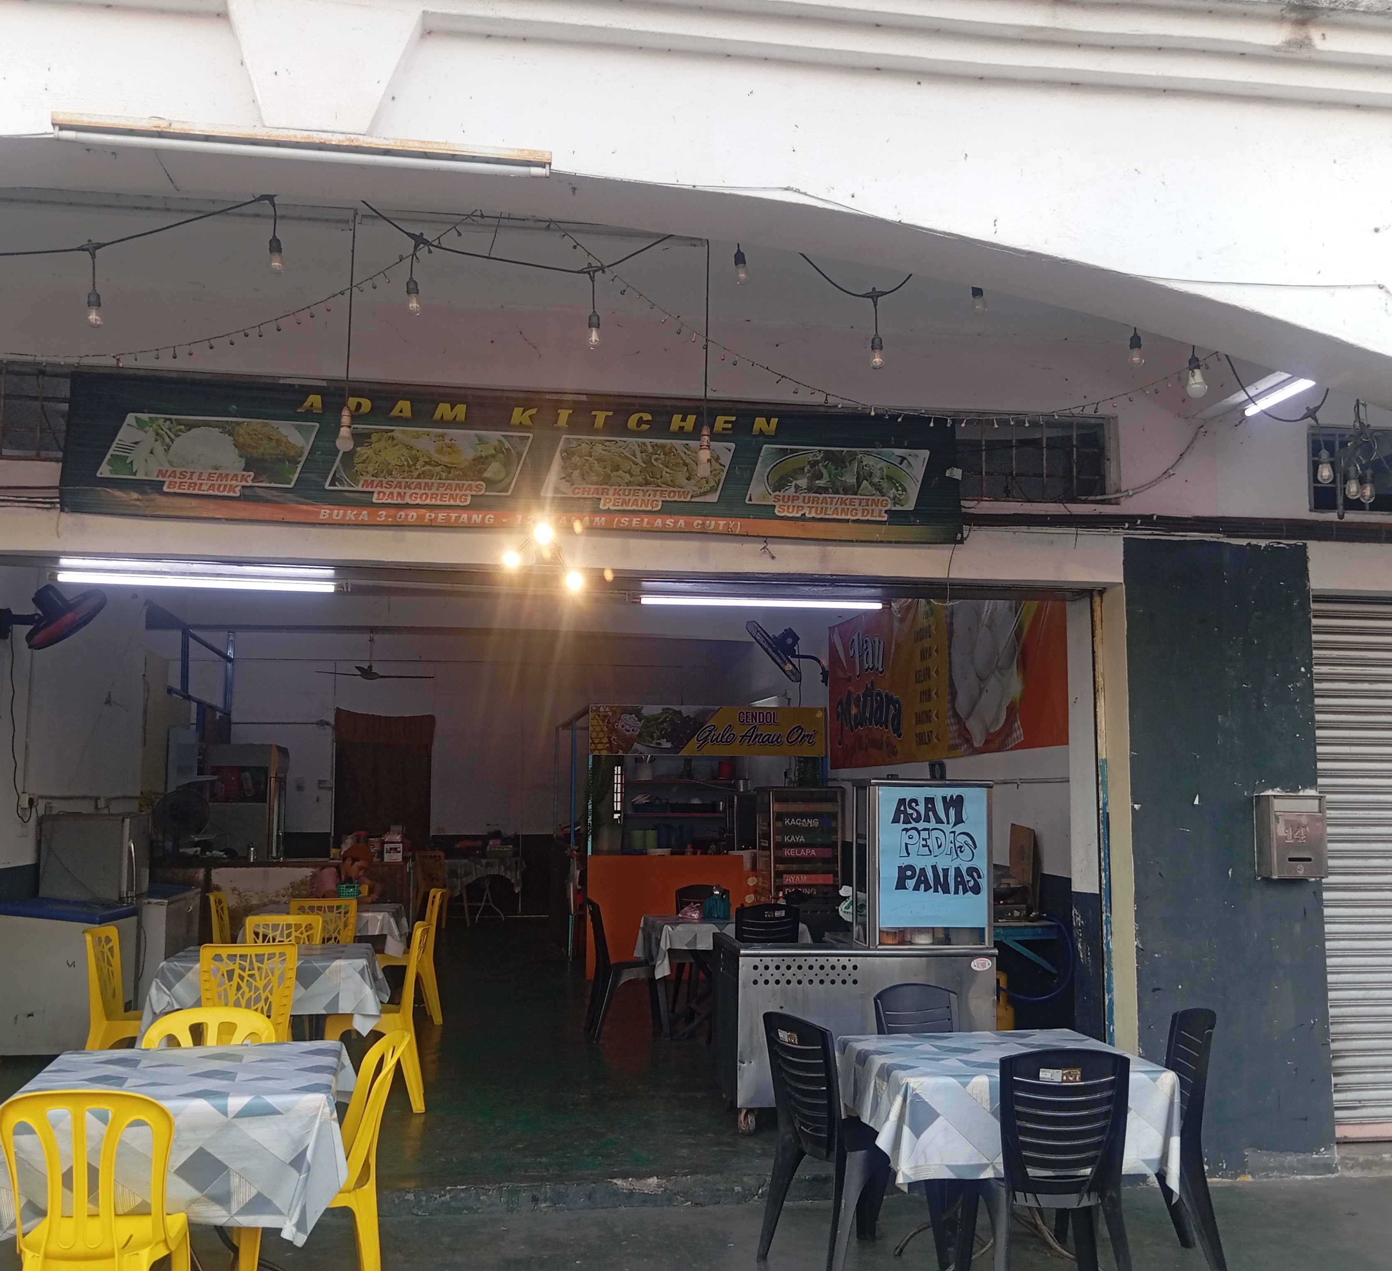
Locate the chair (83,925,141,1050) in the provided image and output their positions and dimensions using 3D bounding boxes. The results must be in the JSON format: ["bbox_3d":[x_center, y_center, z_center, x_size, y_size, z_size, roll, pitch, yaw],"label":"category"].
[{"bbox_3d":[-2.680,1.890,6.760,0.540,0.900,0.460,1,-6,-5],"label":"chair"}]

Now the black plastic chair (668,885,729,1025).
[{"bbox_3d":[0.090,2.201,9.520,0.460,0.870,0.540,1,-6,-10],"label":"black plastic chair"}]

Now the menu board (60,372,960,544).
[{"bbox_3d":[-0.683,-0.731,5.752,3.734,0.576,0.050,1,-6,-8],"label":"menu board"}]

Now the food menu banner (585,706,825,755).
[{"bbox_3d":[0.105,0.798,11.337,1.992,0.404,0.040,1,-6,-8],"label":"food menu banner"}]

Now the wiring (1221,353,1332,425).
[{"bbox_3d":[1.789,-0.761,4.220,0.340,0.220,0.060,1,-6,-10],"label":"wiring"}]

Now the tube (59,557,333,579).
[{"bbox_3d":[-2.123,-0.278,5.815,1.150,0.045,0.045,1,-6,-8],"label":"tube"}]

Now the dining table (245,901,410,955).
[{"bbox_3d":[-2.416,1.935,8.919,1.020,0.300,0.880,1,-6,-8],"label":"dining table"}]

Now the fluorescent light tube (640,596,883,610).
[{"bbox_3d":[0.310,-0.150,6.420,1.170,0.040,0.040,1,-6,-10],"label":"fluorescent light tube"}]

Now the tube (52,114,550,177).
[{"bbox_3d":[-0.982,-1.250,3.480,1.230,0.060,0.050,1,-6,-10],"label":"tube"}]

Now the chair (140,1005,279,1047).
[{"bbox_3d":[-1.793,1.790,4.868,0.480,0.830,0.520,1,-6,-8],"label":"chair"}]

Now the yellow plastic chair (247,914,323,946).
[{"bbox_3d":[-2.154,1.892,6.980,0.440,0.860,0.500,1,-6,-8],"label":"yellow plastic chair"}]

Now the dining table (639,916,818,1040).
[{"bbox_3d":[0.180,2.191,8.800,0.920,0.740,0.740,1,-6,-10],"label":"dining table"}]

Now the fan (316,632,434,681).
[{"bbox_3d":[-3.366,0.219,14.219,1.380,0.509,1.380,1,-6,-8],"label":"fan"}]

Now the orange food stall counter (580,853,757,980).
[{"bbox_3d":[-0.280,2.336,11.430,1.300,1.000,0.600,1,-6,-10],"label":"orange food stall counter"}]

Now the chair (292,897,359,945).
[{"bbox_3d":[-2.300,2.076,8.520,0.460,0.900,0.540,1,-6,-10],"label":"chair"}]

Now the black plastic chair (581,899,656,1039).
[{"bbox_3d":[-0.438,2.077,8.558,0.520,0.860,0.450,1,-6,-8],"label":"black plastic chair"}]

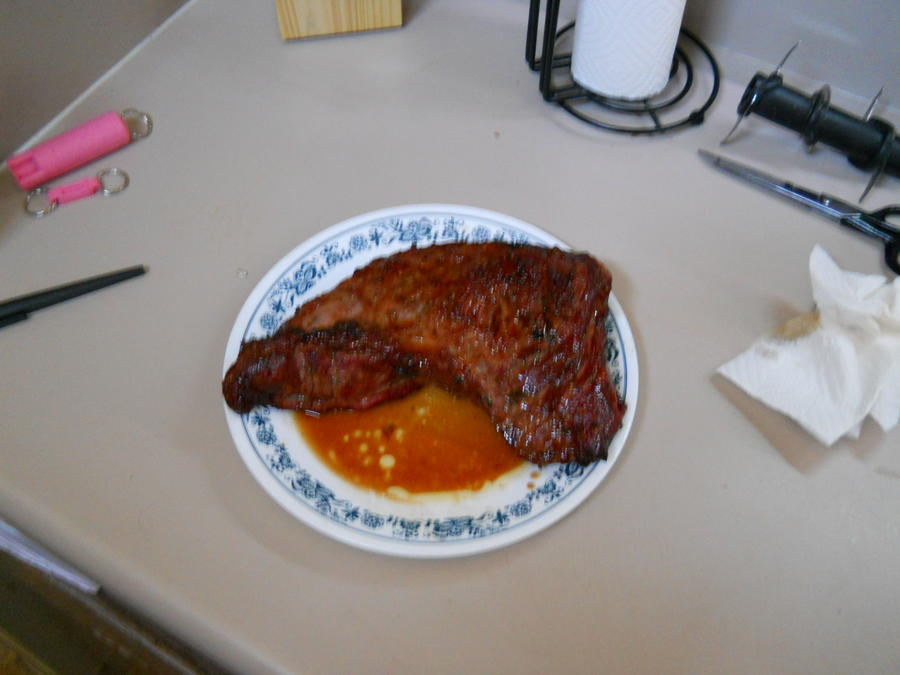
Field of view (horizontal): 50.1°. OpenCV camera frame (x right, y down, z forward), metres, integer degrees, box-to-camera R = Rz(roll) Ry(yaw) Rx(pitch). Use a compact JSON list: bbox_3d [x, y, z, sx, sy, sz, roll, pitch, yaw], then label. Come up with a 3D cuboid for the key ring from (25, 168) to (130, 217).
[{"bbox_3d":[-0.275,-0.108,0.710,0.075,0.009,0.028,-21,59,-13],"label":"key ring"}]

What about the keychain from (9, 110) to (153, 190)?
[{"bbox_3d":[-0.277,-0.143,0.723,0.102,0.026,0.026,-32,62,-19],"label":"keychain"}]

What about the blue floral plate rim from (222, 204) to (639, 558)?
[{"bbox_3d":[-0.012,0.020,0.615,0.260,0.023,0.260,0,56,0],"label":"blue floral plate rim"}]

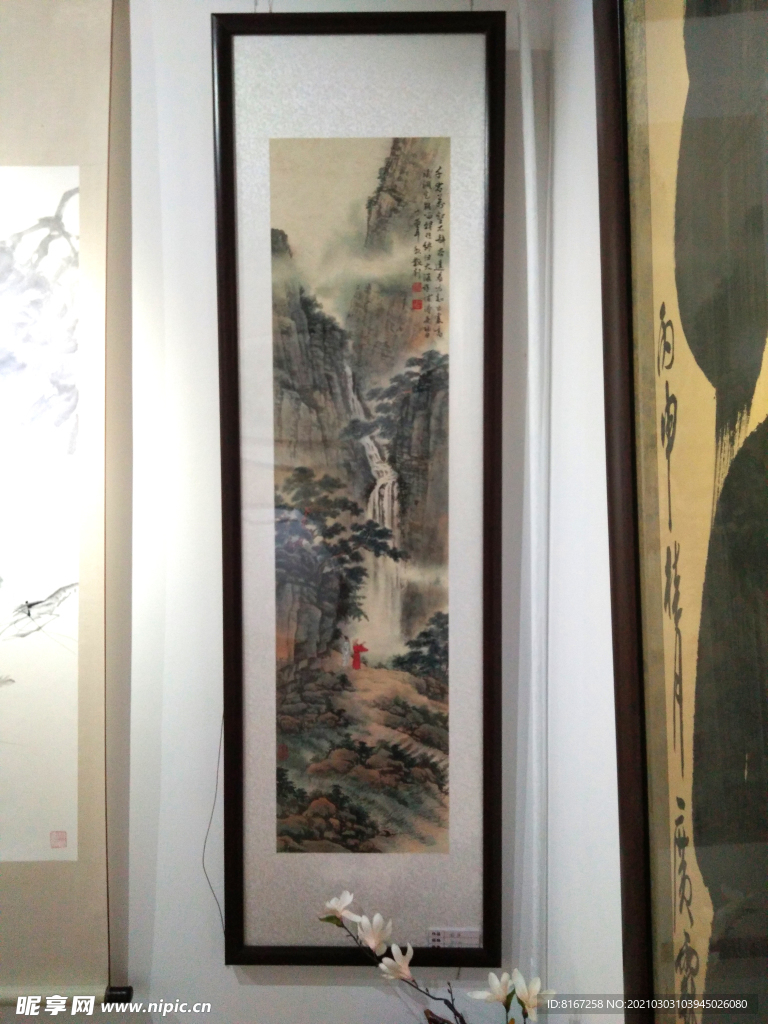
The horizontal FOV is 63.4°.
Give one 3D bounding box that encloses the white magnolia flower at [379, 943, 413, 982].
[{"bbox_3d":[0.022,0.810,1.120,0.065,0.058,0.058,0,1,0],"label":"white magnolia flower"}]

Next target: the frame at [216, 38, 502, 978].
[{"bbox_3d":[-0.045,-0.015,1.212,0.552,1.845,0.035,0,2,1],"label":"frame"}]

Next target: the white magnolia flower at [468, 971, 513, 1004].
[{"bbox_3d":[0.185,0.827,1.080,0.075,0.051,0.060,0,1,0],"label":"white magnolia flower"}]

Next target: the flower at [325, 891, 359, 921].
[{"bbox_3d":[-0.078,0.721,1.135,0.064,0.050,0.056,0,1,0],"label":"flower"}]

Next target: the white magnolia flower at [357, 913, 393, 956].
[{"bbox_3d":[-0.017,0.769,1.130,0.065,0.067,0.060,0,1,0],"label":"white magnolia flower"}]

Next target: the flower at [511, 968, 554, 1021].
[{"bbox_3d":[0.260,0.839,1.080,0.073,0.073,0.063,0,1,0],"label":"flower"}]

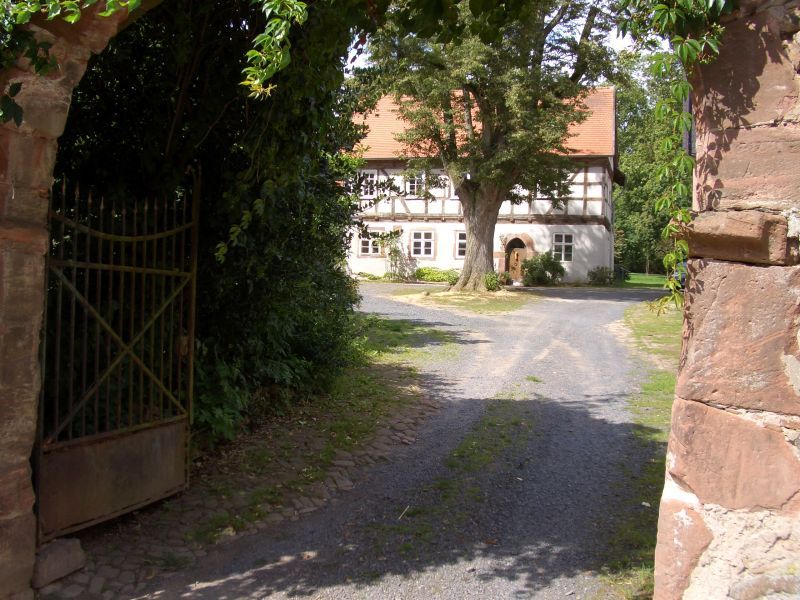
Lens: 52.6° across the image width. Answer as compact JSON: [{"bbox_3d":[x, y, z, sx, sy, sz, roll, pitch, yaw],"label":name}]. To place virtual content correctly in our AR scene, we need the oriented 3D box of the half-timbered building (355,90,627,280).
[{"bbox_3d":[4.962,-6.624,47.032,14.726,10.874,9.600,2,3,16],"label":"half-timbered building"}]

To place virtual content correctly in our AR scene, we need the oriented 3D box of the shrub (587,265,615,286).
[{"bbox_3d":[10.041,-1.177,40.509,1.300,0.930,1.150,2,3,16],"label":"shrub"}]

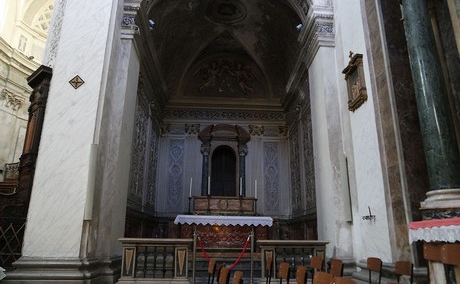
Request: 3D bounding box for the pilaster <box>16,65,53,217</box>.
[{"bbox_3d":[-4.173,0.057,6.553,0.820,3.225,0.360,-13,-19,42],"label":"pilaster"}]

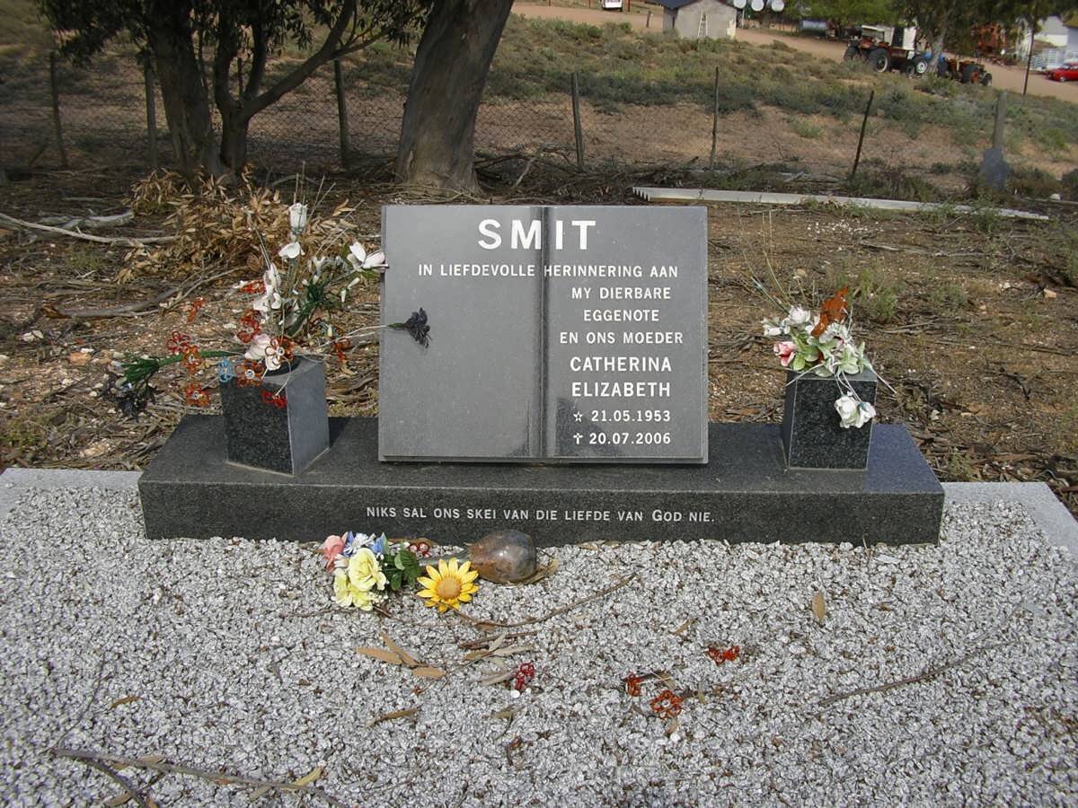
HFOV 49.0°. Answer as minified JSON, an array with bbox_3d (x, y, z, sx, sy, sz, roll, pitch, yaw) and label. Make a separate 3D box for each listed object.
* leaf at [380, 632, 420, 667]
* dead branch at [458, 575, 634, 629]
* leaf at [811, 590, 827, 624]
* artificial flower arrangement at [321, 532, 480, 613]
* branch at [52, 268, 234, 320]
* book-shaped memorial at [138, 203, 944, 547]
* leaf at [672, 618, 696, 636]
[{"bbox_3d":[-0.239,0.420,2.025,0.017,0.012,0.119,-18,30,-36],"label":"leaf"},{"bbox_3d":[0.031,0.330,1.984,0.336,0.022,0.077,-9,25,-21],"label":"dead branch"},{"bbox_3d":[0.466,0.338,1.972,0.023,0.012,0.090,9,25,19],"label":"leaf"},{"bbox_3d":[-0.258,0.312,2.182,0.303,0.079,0.149,1,24,0],"label":"artificial flower arrangement"},{"bbox_3d":[-1.336,-0.404,4.221,0.210,0.090,0.690,17,29,35],"label":"branch"},{"bbox_3d":[0.010,-0.073,2.414,1.584,0.597,0.376,1,24,0],"label":"book-shaped memorial"},{"bbox_3d":[0.257,0.394,2.093,0.013,0.012,0.066,23,32,40],"label":"leaf"}]

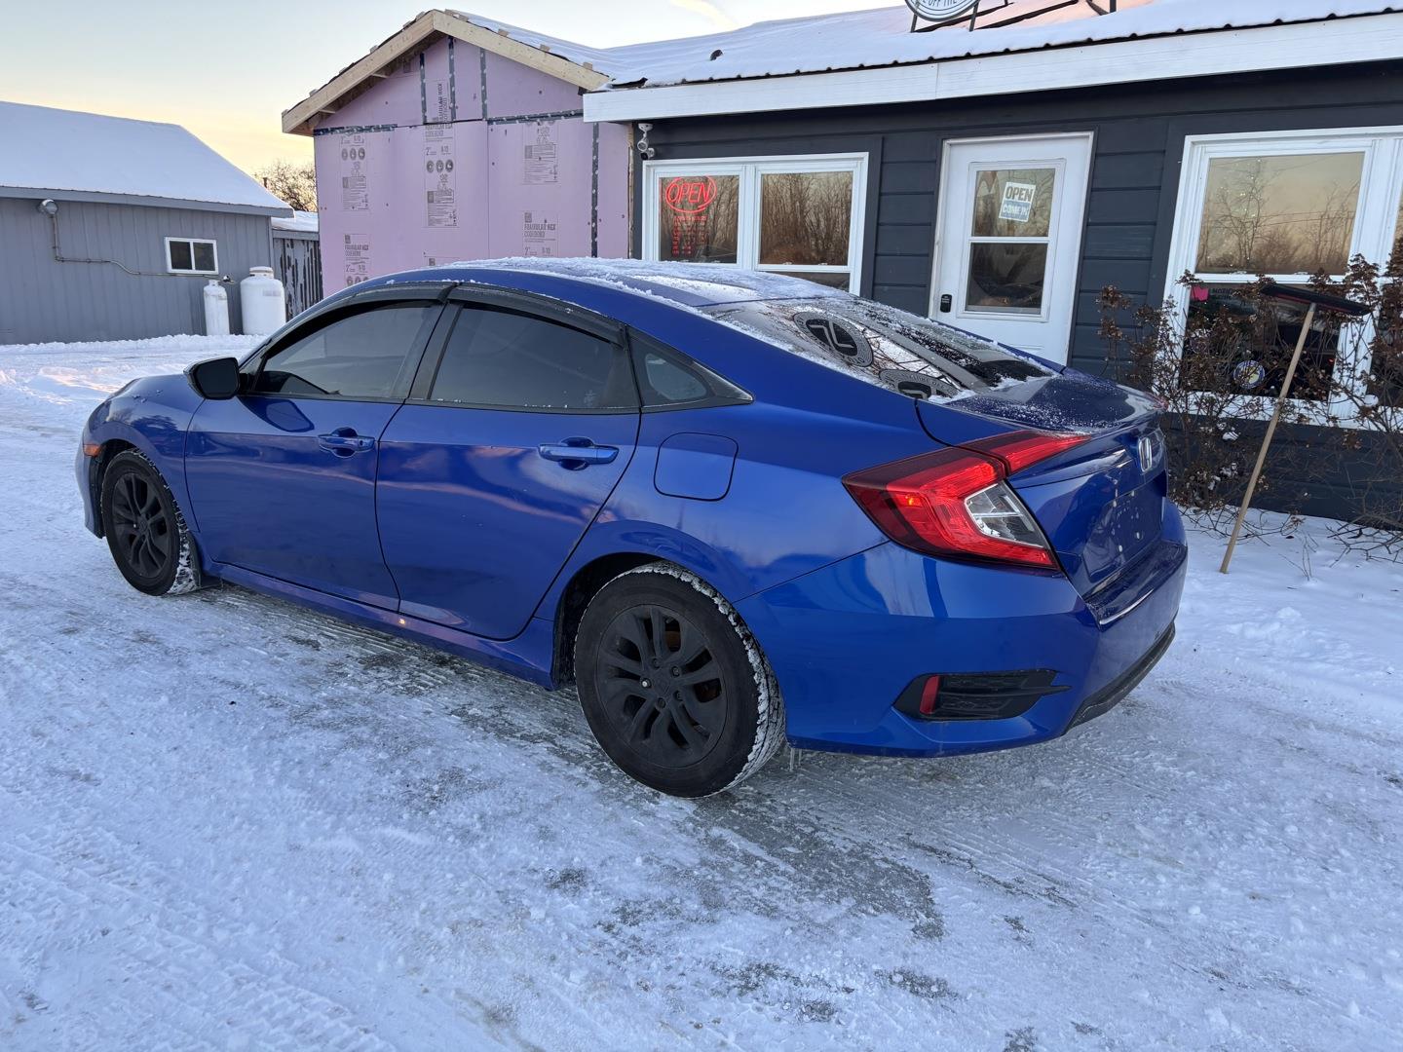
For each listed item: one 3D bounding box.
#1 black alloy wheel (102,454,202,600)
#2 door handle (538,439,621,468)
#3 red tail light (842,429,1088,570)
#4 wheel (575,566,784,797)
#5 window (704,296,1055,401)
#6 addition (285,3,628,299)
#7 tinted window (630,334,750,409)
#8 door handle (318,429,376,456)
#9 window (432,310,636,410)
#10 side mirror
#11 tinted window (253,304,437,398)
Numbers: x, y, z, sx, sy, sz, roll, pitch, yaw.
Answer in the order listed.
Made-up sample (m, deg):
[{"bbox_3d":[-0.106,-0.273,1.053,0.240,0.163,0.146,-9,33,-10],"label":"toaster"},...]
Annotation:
[{"bbox_3d":[-2.229,-0.017,4.369,0.640,0.640,0.215,11,16,34],"label":"black alloy wheel"},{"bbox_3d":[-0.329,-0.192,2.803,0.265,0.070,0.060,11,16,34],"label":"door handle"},{"bbox_3d":[0.605,-0.065,2.403,0.450,0.320,0.380,11,16,34],"label":"red tail light"},{"bbox_3d":[-0.051,0.404,2.831,0.640,0.640,0.215,11,16,34],"label":"wheel"},{"bbox_3d":[0.560,-0.571,3.171,0.770,0.120,1.200,28,25,29],"label":"window"},{"bbox_3d":[-1.197,-2.922,10.789,4.500,3.500,4.000,10,15,33],"label":"addition"},{"bbox_3d":[-0.041,-0.386,2.699,0.410,0.210,0.060,10,-10,31],"label":"tinted window"},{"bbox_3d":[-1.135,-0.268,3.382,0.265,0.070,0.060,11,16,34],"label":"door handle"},{"bbox_3d":[-0.479,-0.486,3.017,0.860,0.350,0.070,11,-9,34],"label":"window"},{"bbox_3d":[-1.677,-0.511,3.645,0.140,0.155,0.200,11,16,34],"label":"side mirror"},{"bbox_3d":[-1.209,-0.603,3.547,0.870,0.360,0.070,12,-9,36],"label":"tinted window"}]

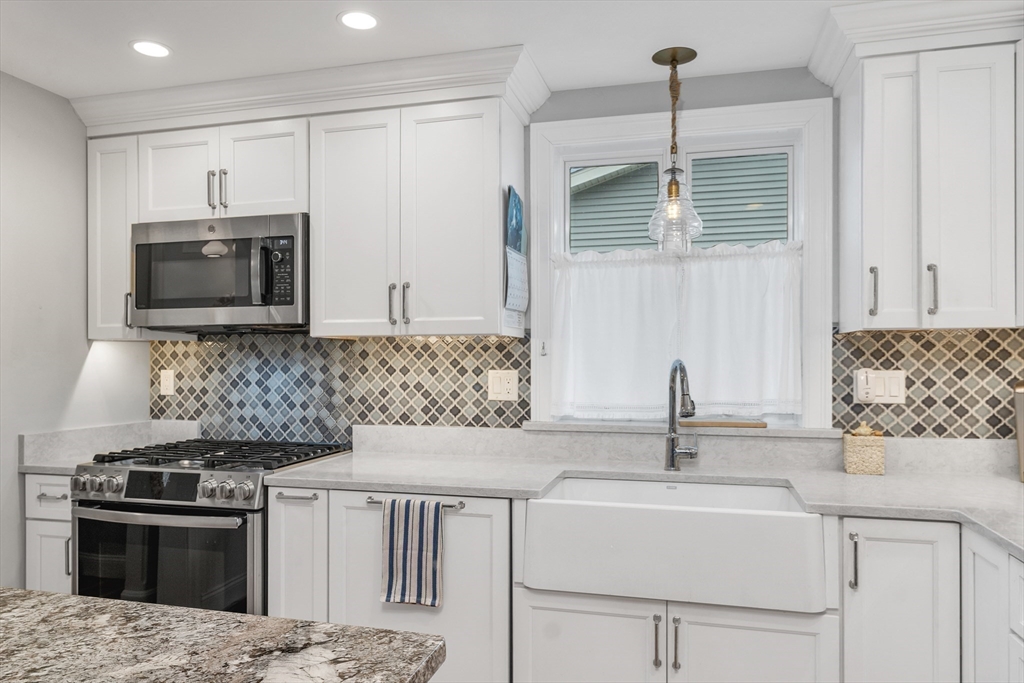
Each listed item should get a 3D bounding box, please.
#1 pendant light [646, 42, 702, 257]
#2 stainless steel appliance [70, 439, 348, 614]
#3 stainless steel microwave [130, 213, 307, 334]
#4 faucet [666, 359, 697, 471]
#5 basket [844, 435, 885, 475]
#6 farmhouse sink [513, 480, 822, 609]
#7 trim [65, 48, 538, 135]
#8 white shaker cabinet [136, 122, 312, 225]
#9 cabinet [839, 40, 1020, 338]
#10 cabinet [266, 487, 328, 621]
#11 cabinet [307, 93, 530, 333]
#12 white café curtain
[{"bbox_3d":[0.561,-0.648,2.359,0.185,0.674,0.185,0,-1,14],"label":"pendant light"},{"bbox_3d":[-1.124,0.900,2.626,0.758,0.935,0.660,0,-1,14],"label":"stainless steel appliance"},{"bbox_3d":[-1.071,-0.249,2.751,0.757,0.415,0.420,0,-1,15],"label":"stainless steel microwave"},{"bbox_3d":[0.587,0.252,2.282,0.117,0.383,0.275,0,-1,1],"label":"faucet"},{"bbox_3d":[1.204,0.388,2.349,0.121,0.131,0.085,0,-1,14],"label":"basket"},{"bbox_3d":[0.482,0.591,2.099,0.820,0.250,0.450,0,-1,15],"label":"farmhouse sink"},{"bbox_3d":[-0.803,-0.903,2.685,1.855,0.127,0.418,0,-1,15],"label":"trim"},{"bbox_3d":[-1.093,-0.658,2.819,0.768,0.360,0.330,0,-1,14],"label":"white shaker cabinet"},{"bbox_3d":[1.300,-0.442,2.182,0.410,0.825,0.325,0,-1,15],"label":"cabinet"},{"bbox_3d":[-0.627,0.923,2.547,0.230,0.864,0.630,0,-1,14],"label":"cabinet"},{"bbox_3d":[-0.354,-0.426,2.614,0.745,0.820,0.325,0,-1,15],"label":"cabinet"},{"bbox_3d":[0.601,-0.036,2.581,0.926,0.644,0.050,0,-1,14],"label":"white café curtain"}]

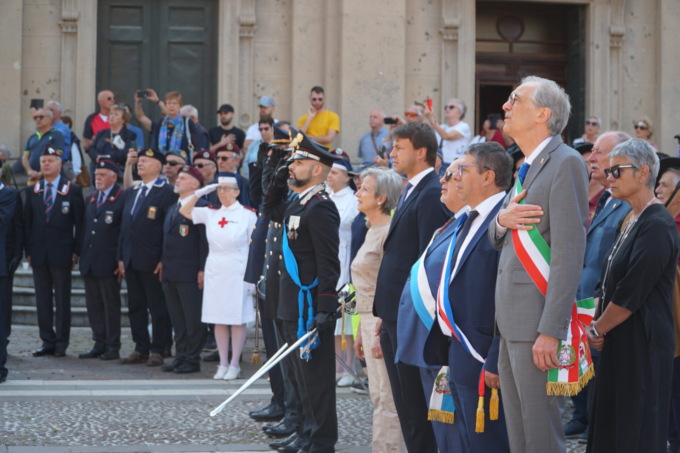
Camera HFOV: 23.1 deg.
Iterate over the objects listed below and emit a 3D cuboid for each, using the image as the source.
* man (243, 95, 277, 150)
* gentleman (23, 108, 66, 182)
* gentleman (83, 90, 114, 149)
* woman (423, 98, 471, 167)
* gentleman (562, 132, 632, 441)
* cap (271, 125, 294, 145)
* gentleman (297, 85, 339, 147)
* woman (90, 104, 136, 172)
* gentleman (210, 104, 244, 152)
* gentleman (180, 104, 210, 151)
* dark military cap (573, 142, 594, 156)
[{"bbox_3d":[-0.877,-0.601,18.828,0.520,1.740,0.360,1,2,35],"label":"man"},{"bbox_3d":[-3.372,-0.493,18.934,0.520,1.700,0.380,1,3,30],"label":"gentleman"},{"bbox_3d":[-2.673,-0.651,18.735,0.520,1.760,0.380,-2,3,-34],"label":"gentleman"},{"bbox_3d":[1.208,-0.596,18.527,0.580,1.670,0.500,-2,3,-45],"label":"woman"},{"bbox_3d":[1.346,0.405,8.335,0.400,1.750,0.520,-2,3,-35],"label":"gentleman"},{"bbox_3d":[-0.322,-0.565,10.800,0.310,0.170,0.270,-1,2,-22],"label":"cap"},{"bbox_3d":[-0.251,-0.745,19.435,0.530,1.780,0.380,0,2,6],"label":"gentleman"},{"bbox_3d":[-2.478,-0.534,18.326,0.500,1.620,0.370,1,2,32],"label":"woman"},{"bbox_3d":[-1.305,-0.543,19.134,0.500,1.720,0.360,0,2,9],"label":"gentleman"},{"bbox_3d":[-1.672,-0.568,19.127,0.380,1.680,0.500,-1,2,-30],"label":"gentleman"},{"bbox_3d":[1.465,-0.430,9.602,0.270,0.110,0.240,-1,3,-30],"label":"dark military cap"}]

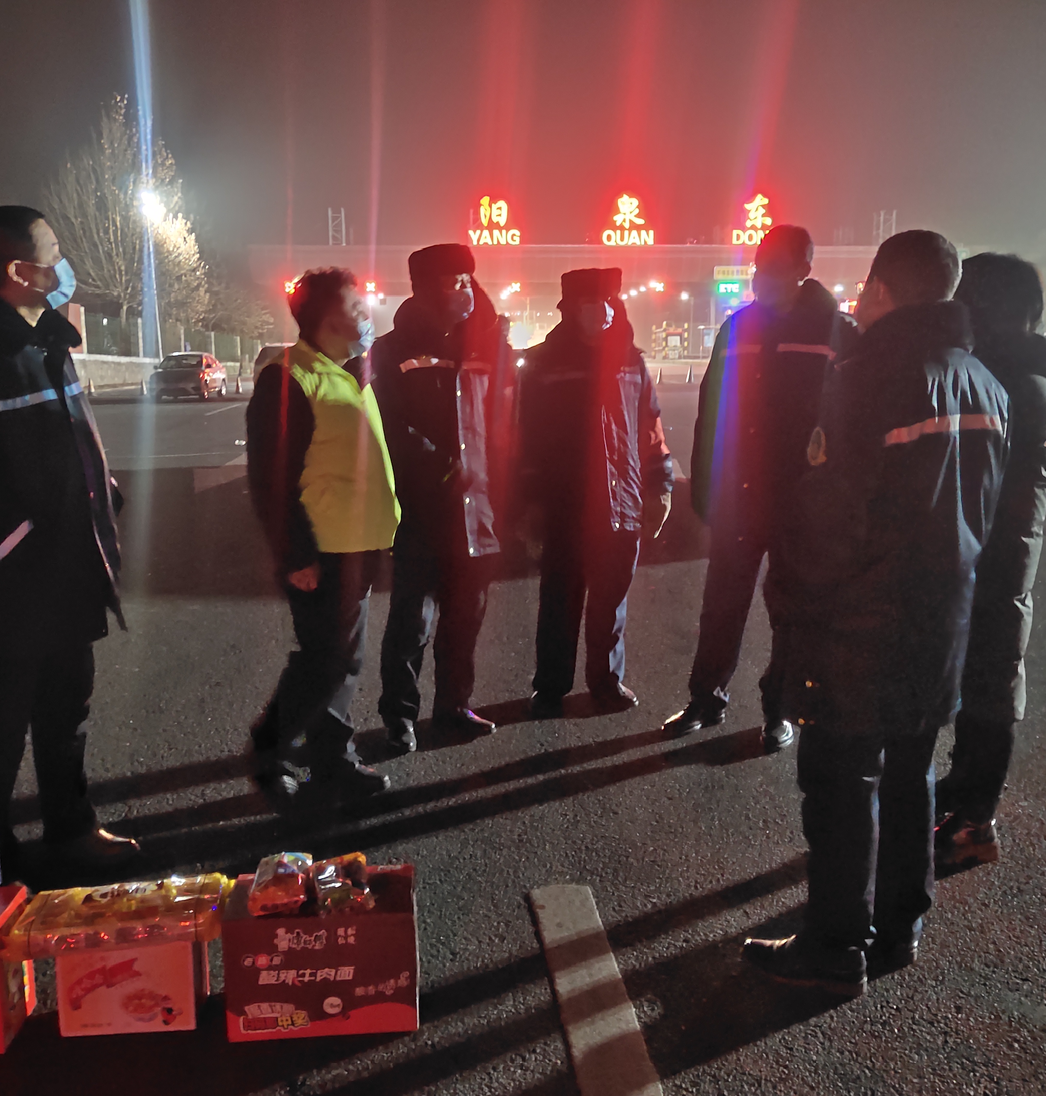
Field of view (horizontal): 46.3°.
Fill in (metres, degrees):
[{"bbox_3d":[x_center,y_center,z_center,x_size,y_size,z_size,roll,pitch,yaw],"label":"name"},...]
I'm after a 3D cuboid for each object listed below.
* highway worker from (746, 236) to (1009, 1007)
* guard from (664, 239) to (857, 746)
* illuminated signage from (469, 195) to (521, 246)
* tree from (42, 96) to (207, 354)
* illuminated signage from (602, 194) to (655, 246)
[{"bbox_3d":[0.772,0.154,2.804,0.440,1.710,0.570,9,13,44],"label":"highway worker"},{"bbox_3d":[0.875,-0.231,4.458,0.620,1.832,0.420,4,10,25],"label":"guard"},{"bbox_3d":[-2.059,-24.624,92.000,3.861,3.861,0.350,-2,10,-6],"label":"illuminated signage"},{"bbox_3d":[-16.924,-13.724,52.000,5.900,11.010,5.600,0,9,0],"label":"tree"},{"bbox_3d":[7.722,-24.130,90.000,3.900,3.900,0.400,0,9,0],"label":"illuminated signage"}]

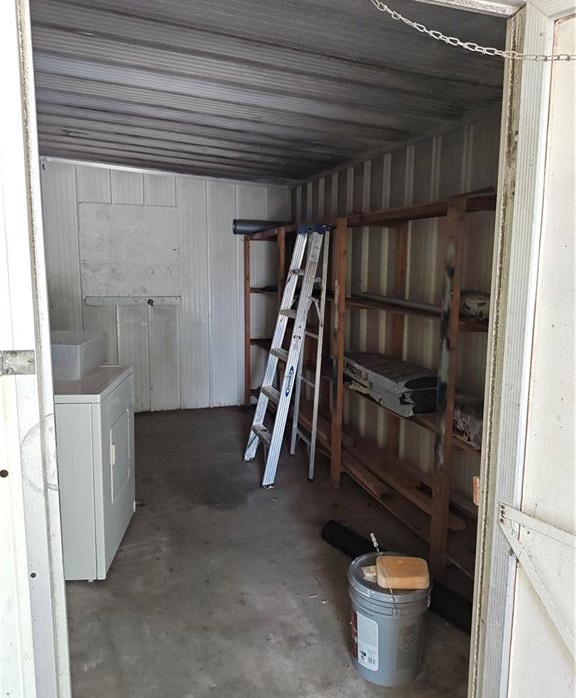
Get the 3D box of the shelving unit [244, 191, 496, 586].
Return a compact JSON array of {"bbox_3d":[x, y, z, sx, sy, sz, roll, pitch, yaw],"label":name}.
[{"bbox_3d":[0.457,-0.008,4.206,0.570,1.860,4.390,-2,8,-18],"label":"shelving unit"}]

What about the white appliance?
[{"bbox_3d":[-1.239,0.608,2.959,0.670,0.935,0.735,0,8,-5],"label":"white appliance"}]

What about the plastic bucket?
[{"bbox_3d":[0.382,1.024,2.120,0.305,0.372,0.305,1,8,0],"label":"plastic bucket"}]

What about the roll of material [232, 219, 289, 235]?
[{"bbox_3d":[-0.257,-1.288,5.894,0.680,0.155,0.155,-3,8,-24],"label":"roll of material"}]

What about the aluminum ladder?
[{"bbox_3d":[-0.044,0.025,4.107,0.485,1.810,0.619,-2,8,-18],"label":"aluminum ladder"}]

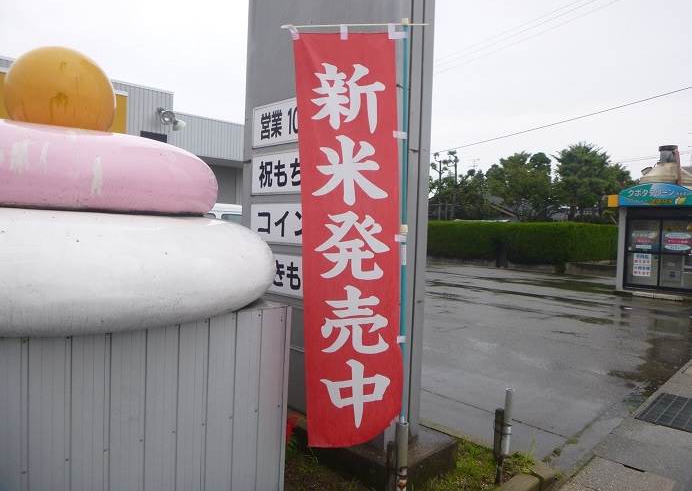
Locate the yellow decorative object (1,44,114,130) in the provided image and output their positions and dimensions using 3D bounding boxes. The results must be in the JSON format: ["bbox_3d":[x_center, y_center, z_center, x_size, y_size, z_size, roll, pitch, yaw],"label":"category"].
[{"bbox_3d":[-1.422,-0.757,2.490,0.480,0.450,0.480,0,3,-45],"label":"yellow decorative object"}]

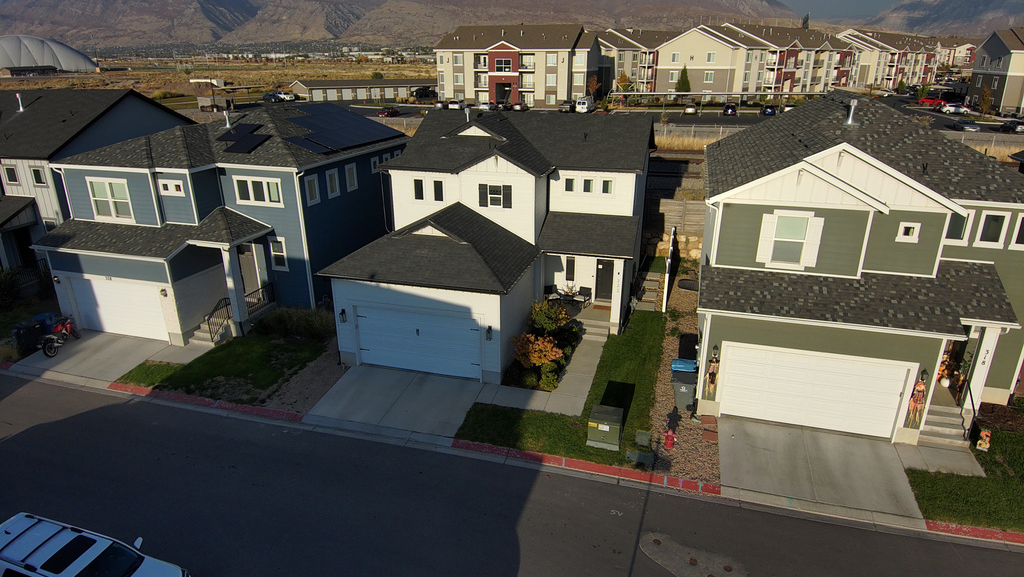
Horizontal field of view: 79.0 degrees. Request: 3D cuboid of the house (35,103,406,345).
[{"bbox_3d":[-12.727,-4.464,30.782,9.900,8.700,16.100,6,21,15],"label":"house"}]

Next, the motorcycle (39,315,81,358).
[{"bbox_3d":[-18.042,1.864,24.882,0.780,1.130,2.050,1,21,3],"label":"motorcycle"}]

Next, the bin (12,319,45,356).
[{"bbox_3d":[-18.899,1.912,24.602,0.820,1.120,0.680,6,21,15],"label":"bin"}]

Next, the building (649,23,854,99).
[{"bbox_3d":[49.888,-44.153,121.497,54.000,13.200,20.200,-18,27,-40],"label":"building"}]

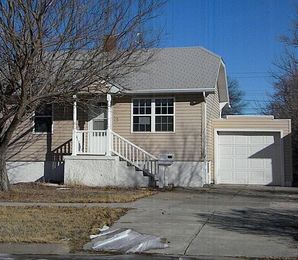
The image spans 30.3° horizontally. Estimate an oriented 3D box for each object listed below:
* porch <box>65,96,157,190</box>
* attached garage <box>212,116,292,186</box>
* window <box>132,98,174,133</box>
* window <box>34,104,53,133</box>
[{"bbox_3d":[-1.213,0.384,20.088,3.467,3.226,1.400,0,-2,11],"label":"porch"},{"bbox_3d":[4.647,0.963,24.744,3.085,2.746,6.300,0,-2,11],"label":"attached garage"},{"bbox_3d":[0.175,-0.523,20.587,1.654,1.335,0.120,0,-2,11],"label":"window"},{"bbox_3d":[-4.096,-0.426,21.453,0.818,1.169,0.120,0,-2,11],"label":"window"}]

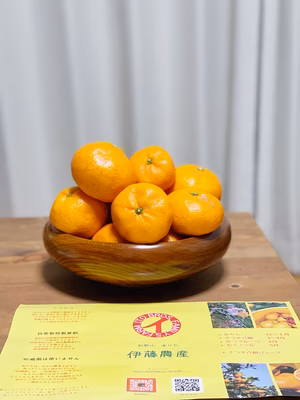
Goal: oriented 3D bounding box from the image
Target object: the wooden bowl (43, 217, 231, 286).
[{"bbox_3d":[-0.015,0.052,0.922,0.233,0.067,0.233,-1,15,0],"label":"wooden bowl"}]

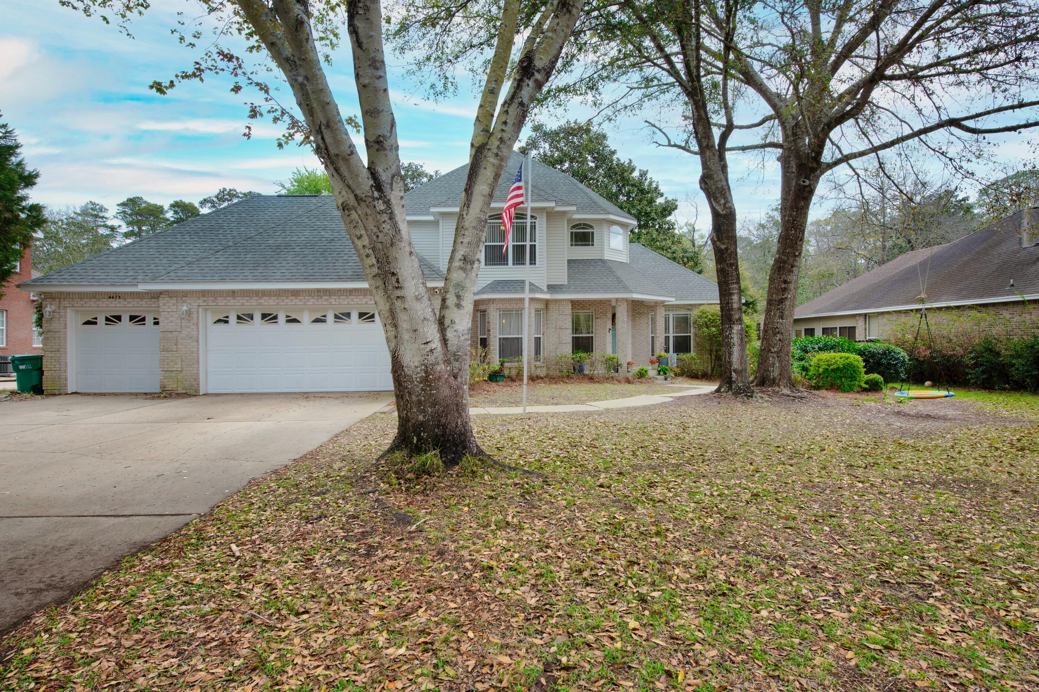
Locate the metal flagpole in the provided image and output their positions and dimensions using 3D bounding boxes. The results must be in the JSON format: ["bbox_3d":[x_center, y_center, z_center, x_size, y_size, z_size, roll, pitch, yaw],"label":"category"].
[{"bbox_3d":[0.154,-1.178,10.400,0.080,4.980,0.080,1,0,0],"label":"metal flagpole"}]

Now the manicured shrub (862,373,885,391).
[{"bbox_3d":[9.520,0.955,14.750,0.560,0.480,0.560,0,1,0],"label":"manicured shrub"}]

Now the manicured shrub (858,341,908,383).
[{"bbox_3d":[11.700,0.510,17.600,1.750,1.280,1.600,0,1,0],"label":"manicured shrub"}]

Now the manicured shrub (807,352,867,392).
[{"bbox_3d":[8.500,0.670,14.700,1.420,1.030,1.350,0,1,0],"label":"manicured shrub"}]

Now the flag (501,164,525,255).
[{"bbox_3d":[-0.122,-2.560,10.350,0.480,1.710,0.320,0,1,0],"label":"flag"}]

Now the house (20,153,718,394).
[{"bbox_3d":[-1.850,-3.700,20.800,20.200,9.700,15.500,0,1,0],"label":"house"}]

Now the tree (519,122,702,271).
[{"bbox_3d":[5.500,-6.400,34.000,11.400,14.900,10.800,0,1,0],"label":"tree"}]

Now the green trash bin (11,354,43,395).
[{"bbox_3d":[-12.500,0.730,14.300,0.880,1.030,0.680,0,1,-10],"label":"green trash bin"}]

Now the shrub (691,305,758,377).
[{"bbox_3d":[7.420,-0.155,19.800,2.300,2.620,1.800,0,1,0],"label":"shrub"}]

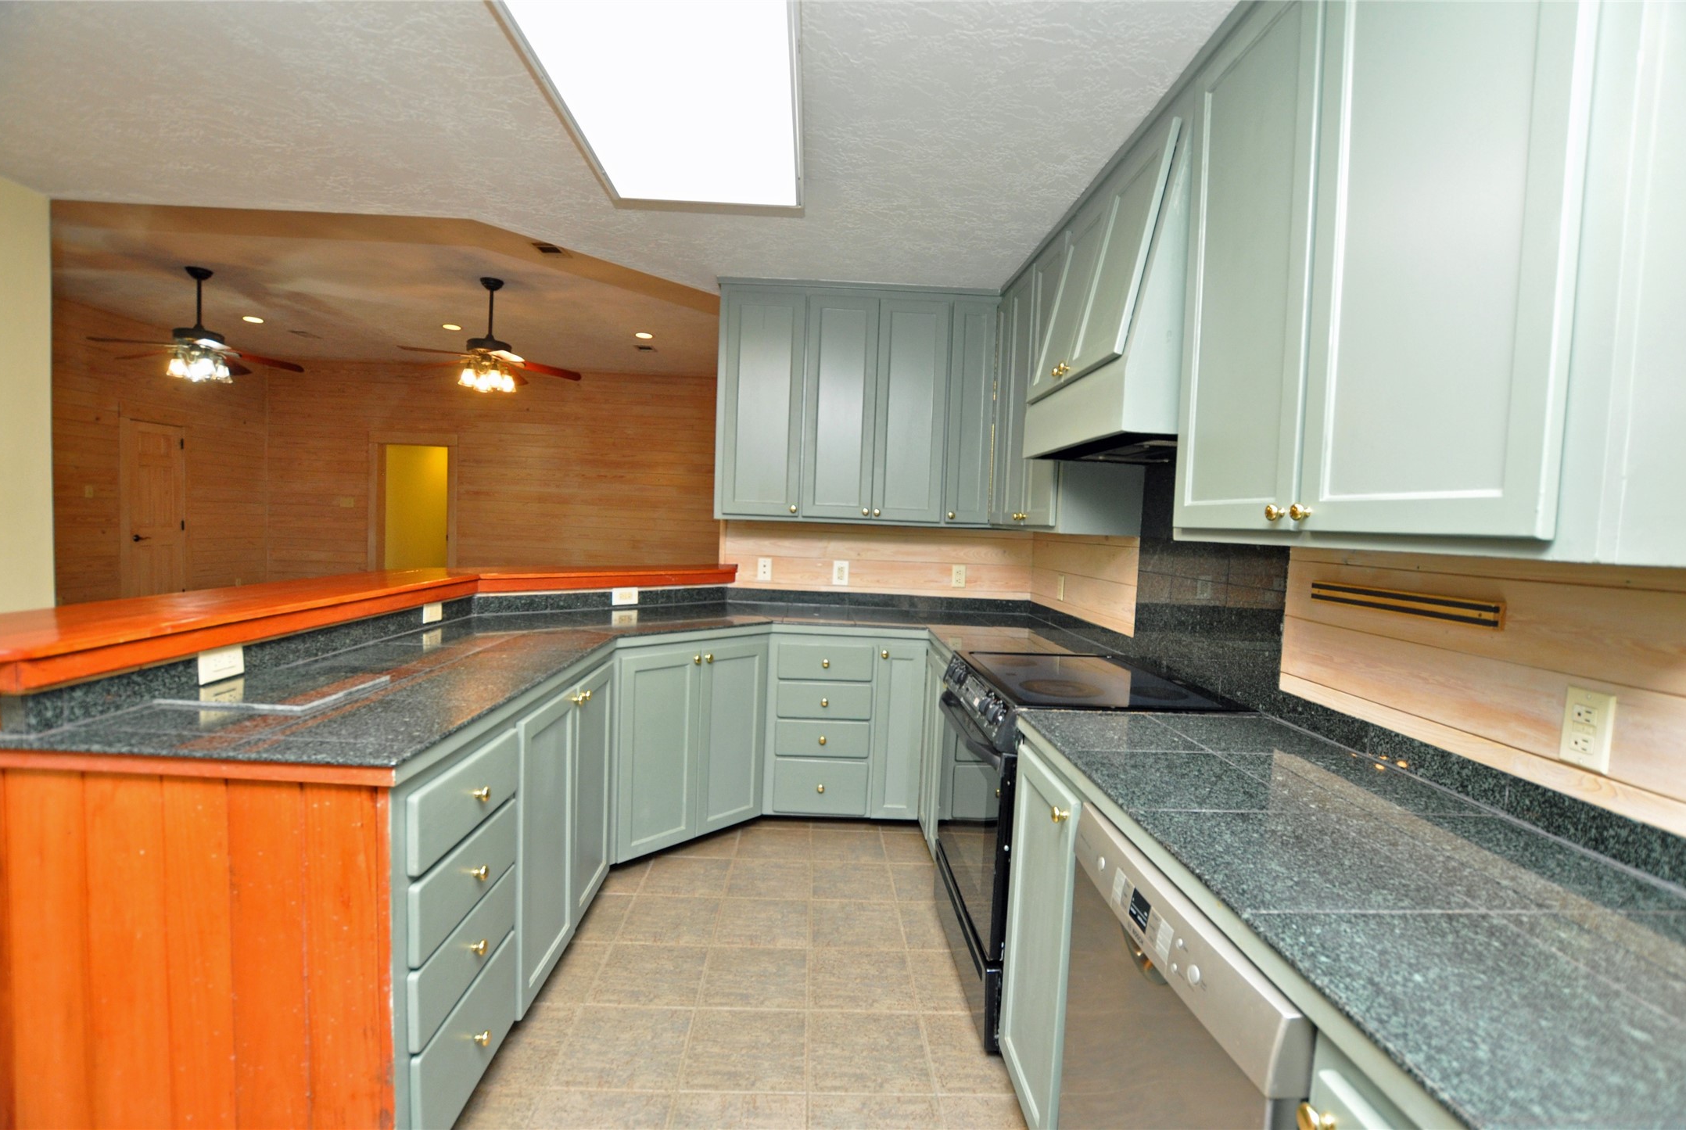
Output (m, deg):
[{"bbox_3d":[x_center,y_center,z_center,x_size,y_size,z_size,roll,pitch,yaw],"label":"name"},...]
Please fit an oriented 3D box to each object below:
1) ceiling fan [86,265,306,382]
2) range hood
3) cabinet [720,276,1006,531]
[{"bbox_3d":[-5.064,-1.896,5.567,1.290,0.900,1.290,2,3,-2],"label":"ceiling fan"},{"bbox_3d":[0.858,-0.707,2.017,0.440,0.760,0.785,2,3,-2],"label":"range hood"},{"bbox_3d":[0.064,-0.765,3.471,1.325,1.130,0.310,2,3,-2],"label":"cabinet"}]

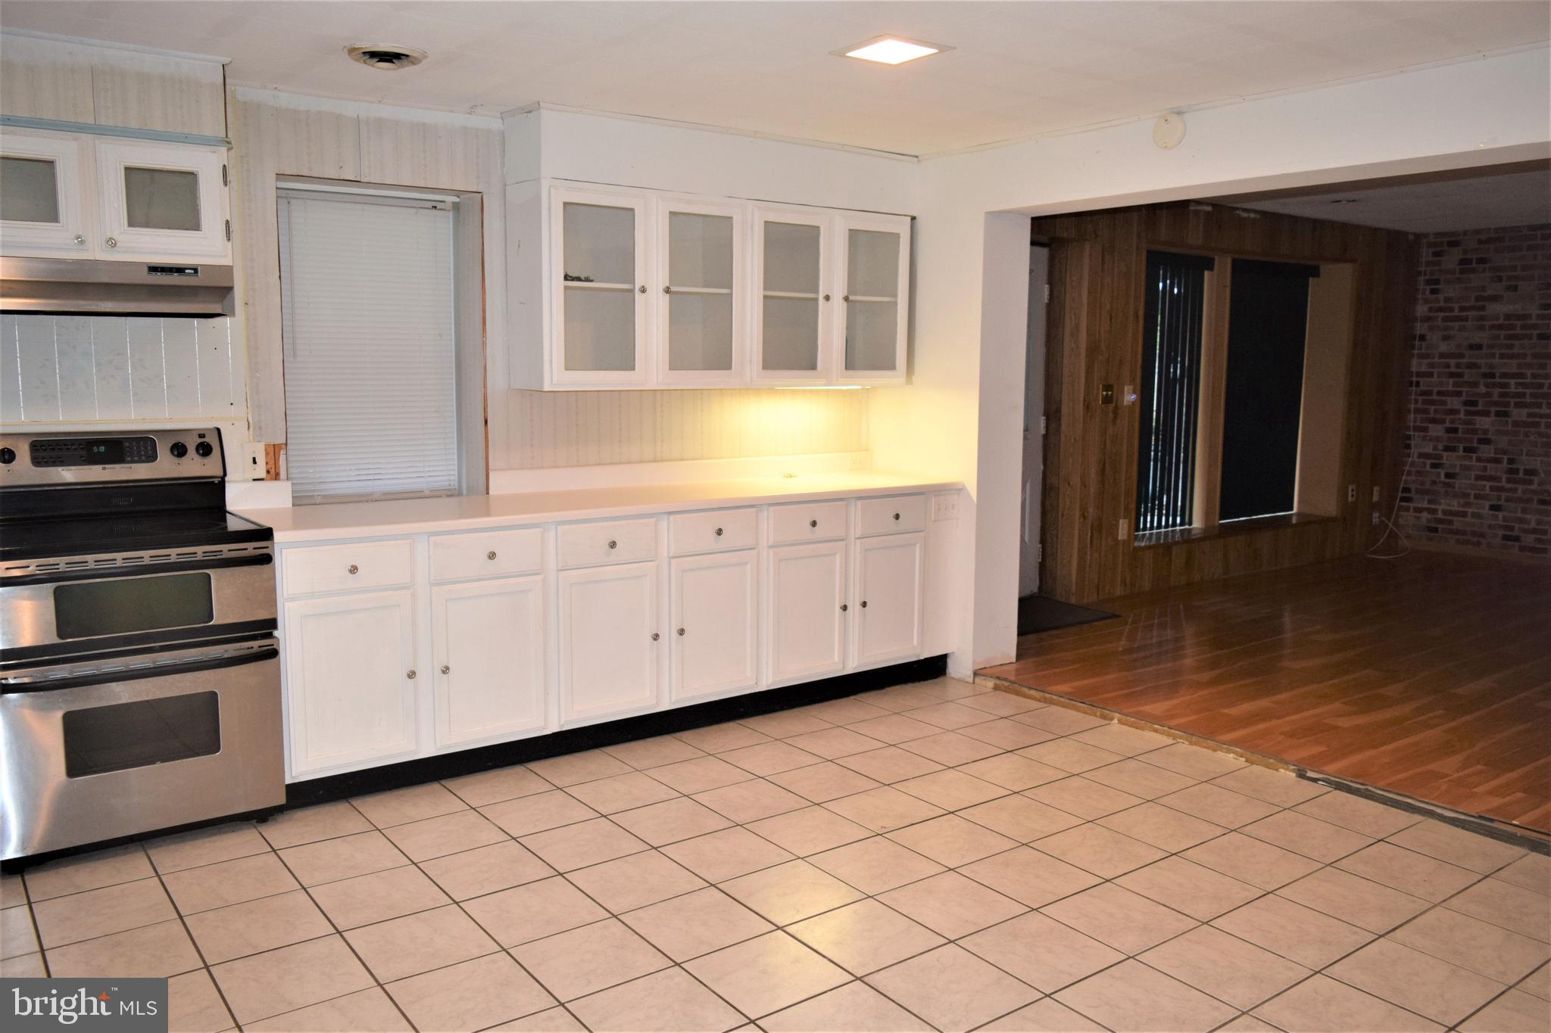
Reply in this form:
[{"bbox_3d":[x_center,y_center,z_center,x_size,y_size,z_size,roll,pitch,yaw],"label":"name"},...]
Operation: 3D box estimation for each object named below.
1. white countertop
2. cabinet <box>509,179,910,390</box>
[{"bbox_3d":[-0.522,-0.067,4.605,2.942,0.036,0.643,-5,9,-37],"label":"white countertop"},{"bbox_3d":[-0.209,-0.933,4.937,1.838,0.772,0.309,-5,9,-37],"label":"cabinet"}]

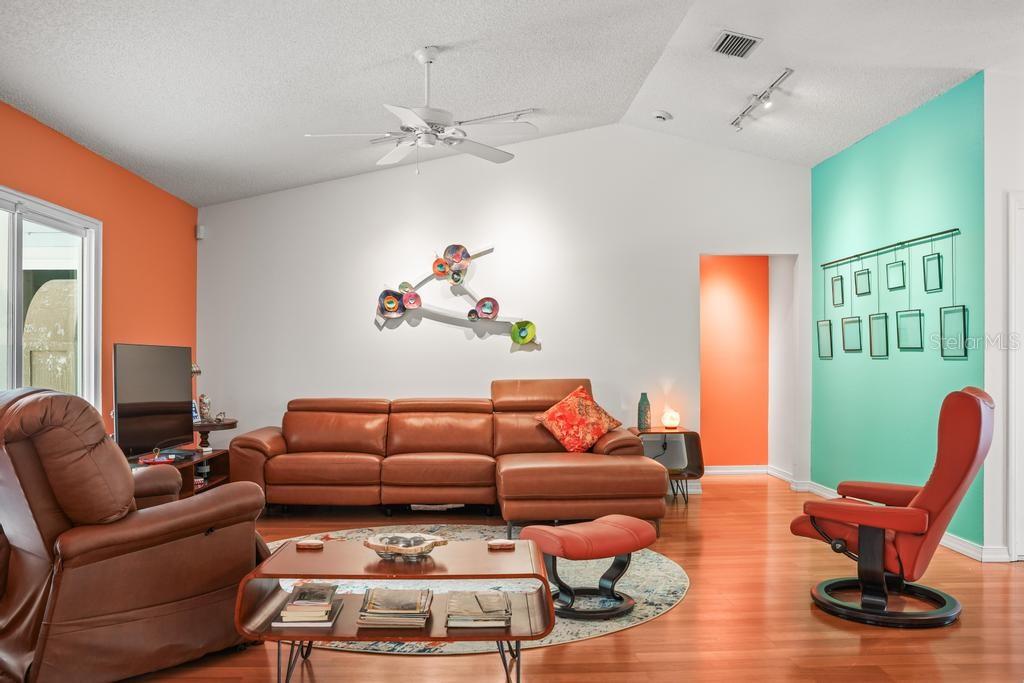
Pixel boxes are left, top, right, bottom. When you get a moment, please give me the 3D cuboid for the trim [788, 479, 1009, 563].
[{"bbox_3d":[2.650,1.236,5.526,0.250,0.085,2.300,0,-1,-3],"label":"trim"}]

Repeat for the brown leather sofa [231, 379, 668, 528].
[{"bbox_3d":[-0.527,0.787,5.587,3.000,0.990,1.560,0,-1,-3],"label":"brown leather sofa"}]

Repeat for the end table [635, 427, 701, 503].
[{"bbox_3d":[1.223,1.008,6.251,0.580,0.570,0.430,0,-1,-3],"label":"end table"}]

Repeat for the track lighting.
[{"bbox_3d":[1.790,-1.677,5.517,0.170,0.130,1.160,0,-1,-3],"label":"track lighting"}]

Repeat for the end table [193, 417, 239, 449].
[{"bbox_3d":[-2.284,0.941,5.698,0.530,0.690,0.530,0,-1,-3],"label":"end table"}]

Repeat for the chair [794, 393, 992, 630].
[{"bbox_3d":[1.774,0.734,3.615,0.800,1.020,0.780,-1,-1,32],"label":"chair"}]

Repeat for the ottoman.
[{"bbox_3d":[0.368,1.050,3.594,0.550,0.390,0.410,1,-1,-36],"label":"ottoman"}]

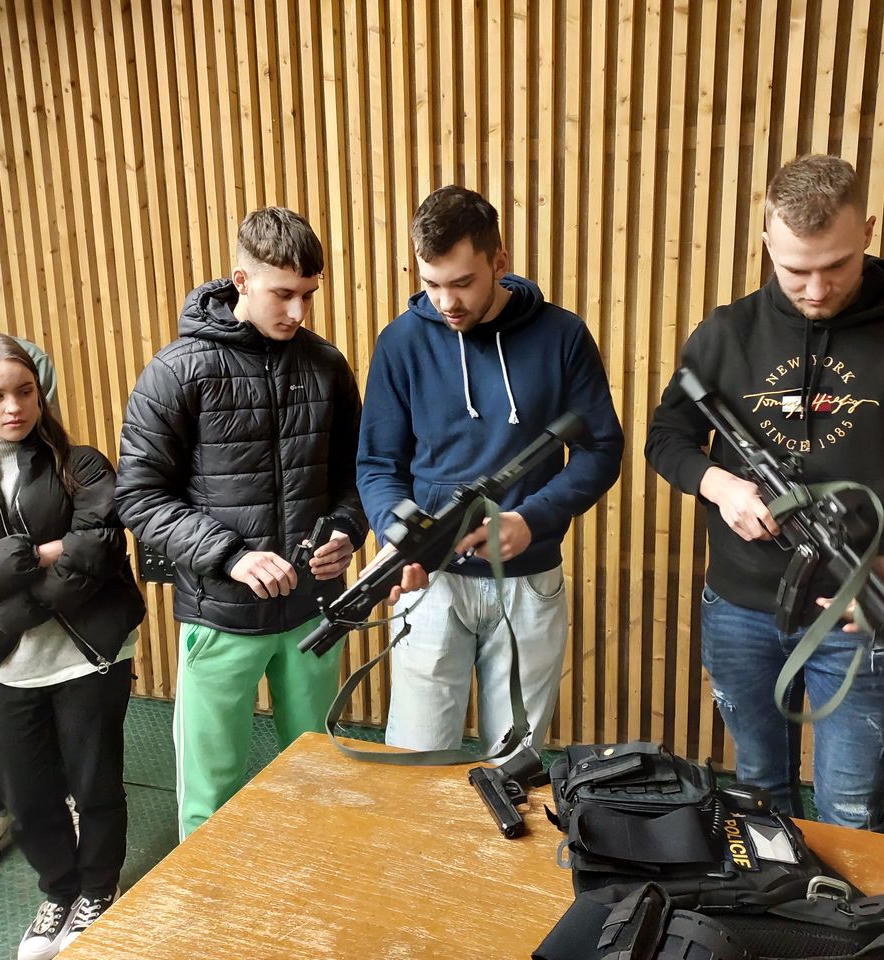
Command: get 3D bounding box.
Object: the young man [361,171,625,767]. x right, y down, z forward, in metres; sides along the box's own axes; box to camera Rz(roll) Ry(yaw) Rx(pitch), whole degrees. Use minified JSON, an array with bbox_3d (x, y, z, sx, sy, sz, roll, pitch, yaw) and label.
[{"bbox_3d":[0.105,0.296,2.240,0.540,1.800,0.460,0,15,4],"label":"young man"}]

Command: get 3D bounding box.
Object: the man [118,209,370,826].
[{"bbox_3d":[-0.401,0.317,2.264,0.520,1.765,0.470,-8,16,-23],"label":"man"}]

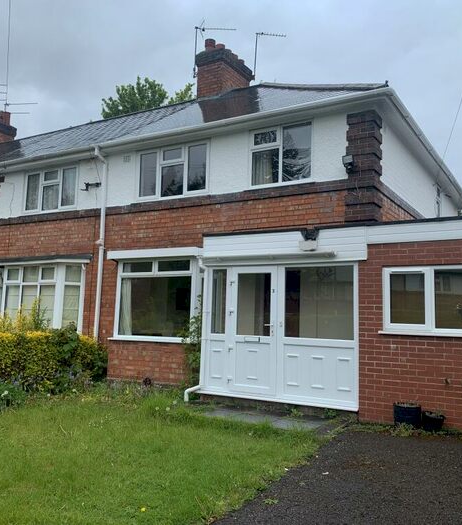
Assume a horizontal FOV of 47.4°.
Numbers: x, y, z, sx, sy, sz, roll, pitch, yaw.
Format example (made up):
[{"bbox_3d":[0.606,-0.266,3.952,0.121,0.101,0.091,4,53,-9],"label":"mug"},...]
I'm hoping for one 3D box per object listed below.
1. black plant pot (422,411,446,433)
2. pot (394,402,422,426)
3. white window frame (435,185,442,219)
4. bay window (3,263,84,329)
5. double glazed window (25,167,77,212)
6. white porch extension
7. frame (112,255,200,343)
[{"bbox_3d":[2.525,1.988,6.555,0.280,0.240,0.280,-2,-7,31],"label":"black plant pot"},{"bbox_3d":[2.259,1.966,6.728,0.344,0.290,0.344,-2,-7,31],"label":"pot"},{"bbox_3d":[5.071,-1.387,12.802,0.090,1.050,0.820,-2,-7,31],"label":"white window frame"},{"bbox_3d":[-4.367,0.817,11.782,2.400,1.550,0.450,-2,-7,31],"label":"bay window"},{"bbox_3d":[-4.138,-1.651,12.151,1.816,0.999,0.090,-2,-7,31],"label":"double glazed window"},{"bbox_3d":[0.833,0.833,8.308,2.800,2.613,0.680,-2,-7,31],"label":"white porch extension"},{"bbox_3d":[-1.416,0.700,9.641,1.837,1.520,0.170,-2,-7,31],"label":"frame"}]

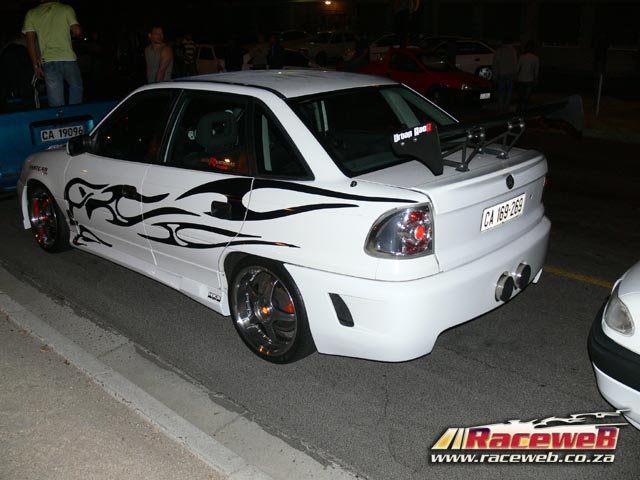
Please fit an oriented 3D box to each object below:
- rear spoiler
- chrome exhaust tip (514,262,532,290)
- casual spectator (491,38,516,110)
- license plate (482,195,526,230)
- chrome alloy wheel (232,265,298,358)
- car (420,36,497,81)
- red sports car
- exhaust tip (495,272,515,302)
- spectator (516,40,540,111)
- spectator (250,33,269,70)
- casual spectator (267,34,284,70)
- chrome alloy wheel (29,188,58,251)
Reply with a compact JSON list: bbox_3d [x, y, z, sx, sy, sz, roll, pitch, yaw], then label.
[{"bbox_3d":[0.848,-0.510,3.160,0.335,0.300,1.440,16,24,40],"label":"rear spoiler"},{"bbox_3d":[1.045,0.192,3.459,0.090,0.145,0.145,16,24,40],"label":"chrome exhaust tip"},{"bbox_3d":[4.302,-3.912,15.377,0.520,1.730,0.320,5,18,14],"label":"casual spectator"},{"bbox_3d":[0.919,-0.139,3.213,0.015,0.120,0.440,18,25,40],"label":"license plate"},{"bbox_3d":[-0.232,0.353,3.442,0.500,0.500,0.190,16,24,40],"label":"chrome alloy wheel"},{"bbox_3d":[4.108,-6.113,22.013,4.050,1.400,1.660,-3,18,-11],"label":"car"},{"bbox_3d":[2.402,-4.124,16.368,1.630,1.420,4.200,-15,24,-41],"label":"red sports car"},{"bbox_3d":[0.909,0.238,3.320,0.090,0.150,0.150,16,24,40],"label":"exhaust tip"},{"bbox_3d":[4.797,-3.841,15.234,0.500,1.660,0.320,6,19,16],"label":"spectator"},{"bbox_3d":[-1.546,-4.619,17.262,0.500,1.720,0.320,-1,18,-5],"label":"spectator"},{"bbox_3d":[-1.230,-4.602,17.259,0.480,1.700,0.320,7,19,20],"label":"casual spectator"},{"bbox_3d":[-2.076,-0.188,5.069,0.500,0.500,0.190,16,24,40],"label":"chrome alloy wheel"}]

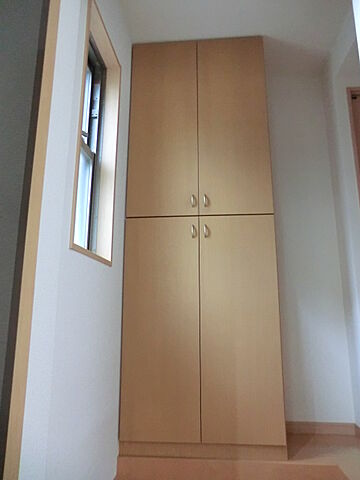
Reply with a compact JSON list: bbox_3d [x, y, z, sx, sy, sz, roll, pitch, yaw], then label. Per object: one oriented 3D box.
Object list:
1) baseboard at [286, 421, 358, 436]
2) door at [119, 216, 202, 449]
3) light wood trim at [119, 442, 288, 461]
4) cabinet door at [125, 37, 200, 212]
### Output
[{"bbox_3d":[0.804,1.112,1.967,0.445,0.062,0.015,-1,-11,4],"label":"baseboard"},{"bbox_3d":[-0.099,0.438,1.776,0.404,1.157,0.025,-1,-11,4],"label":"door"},{"bbox_3d":[0.115,1.045,1.663,0.835,0.075,0.020,-1,-11,4],"label":"light wood trim"},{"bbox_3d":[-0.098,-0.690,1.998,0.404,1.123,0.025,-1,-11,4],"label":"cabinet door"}]

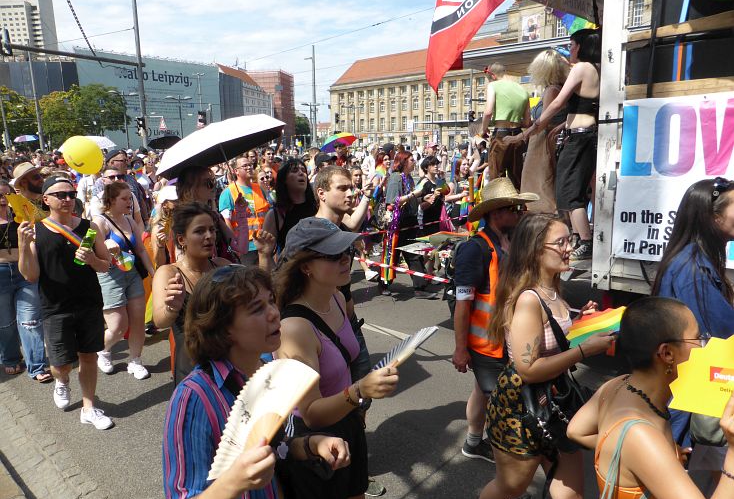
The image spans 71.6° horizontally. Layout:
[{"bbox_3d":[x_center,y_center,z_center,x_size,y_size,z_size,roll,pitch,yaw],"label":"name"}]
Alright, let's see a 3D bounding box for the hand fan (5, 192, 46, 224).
[{"bbox_3d":[-2.110,-0.241,3.150,0.210,0.180,0.040,22,-6,-41],"label":"hand fan"}]

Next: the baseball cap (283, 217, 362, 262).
[{"bbox_3d":[-0.171,-0.040,1.871,0.270,0.150,0.190,6,13,27],"label":"baseball cap"}]

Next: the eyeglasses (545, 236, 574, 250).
[{"bbox_3d":[0.727,-0.030,2.040,0.138,0.048,0.145,-10,15,-41],"label":"eyeglasses"}]

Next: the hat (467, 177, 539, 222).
[{"bbox_3d":[0.729,-0.269,2.740,0.385,0.160,0.330,-12,6,24],"label":"hat"}]

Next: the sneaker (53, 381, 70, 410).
[{"bbox_3d":[-2.387,1.130,3.963,0.105,0.115,0.290,-8,13,-33],"label":"sneaker"}]

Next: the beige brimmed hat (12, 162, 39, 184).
[{"bbox_3d":[-3.311,-0.739,4.950,0.290,0.130,0.265,-20,5,17],"label":"beige brimmed hat"}]

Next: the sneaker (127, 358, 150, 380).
[{"bbox_3d":[-2.031,1.067,4.508,0.265,0.110,0.095,8,14,34],"label":"sneaker"}]

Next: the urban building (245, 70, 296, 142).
[{"bbox_3d":[-42.495,-59.021,218.882,19.000,31.000,20.000,1,12,9],"label":"urban building"}]

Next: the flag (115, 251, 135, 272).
[{"bbox_3d":[-2.005,0.099,4.209,0.200,0.190,0.040,-7,13,-27],"label":"flag"}]

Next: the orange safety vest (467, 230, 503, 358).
[{"bbox_3d":[0.709,0.250,2.831,0.310,0.680,0.460,3,12,15],"label":"orange safety vest"}]

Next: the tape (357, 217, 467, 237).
[{"bbox_3d":[0.630,-0.293,6.100,0.040,0.080,2.000,9,14,41],"label":"tape"}]

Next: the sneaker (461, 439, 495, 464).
[{"bbox_3d":[0.751,1.261,3.176,0.300,0.110,0.108,4,12,23],"label":"sneaker"}]

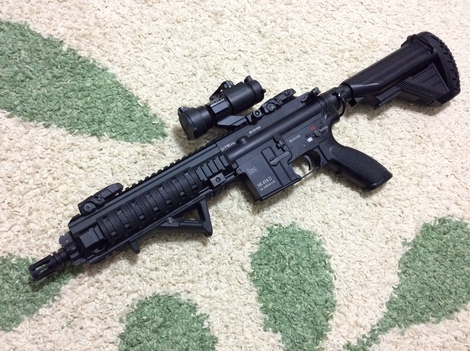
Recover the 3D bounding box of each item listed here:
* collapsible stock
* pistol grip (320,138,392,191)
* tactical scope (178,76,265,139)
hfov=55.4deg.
[{"bbox_3d":[0.290,-0.156,0.780,0.220,0.050,0.130,-31,90,-21],"label":"collapsible stock"},{"bbox_3d":[0.193,-0.019,0.720,0.131,0.036,0.058,36,71,-9],"label":"pistol grip"},{"bbox_3d":[-0.015,-0.097,0.664,0.142,0.050,0.064,-31,90,-21],"label":"tactical scope"}]

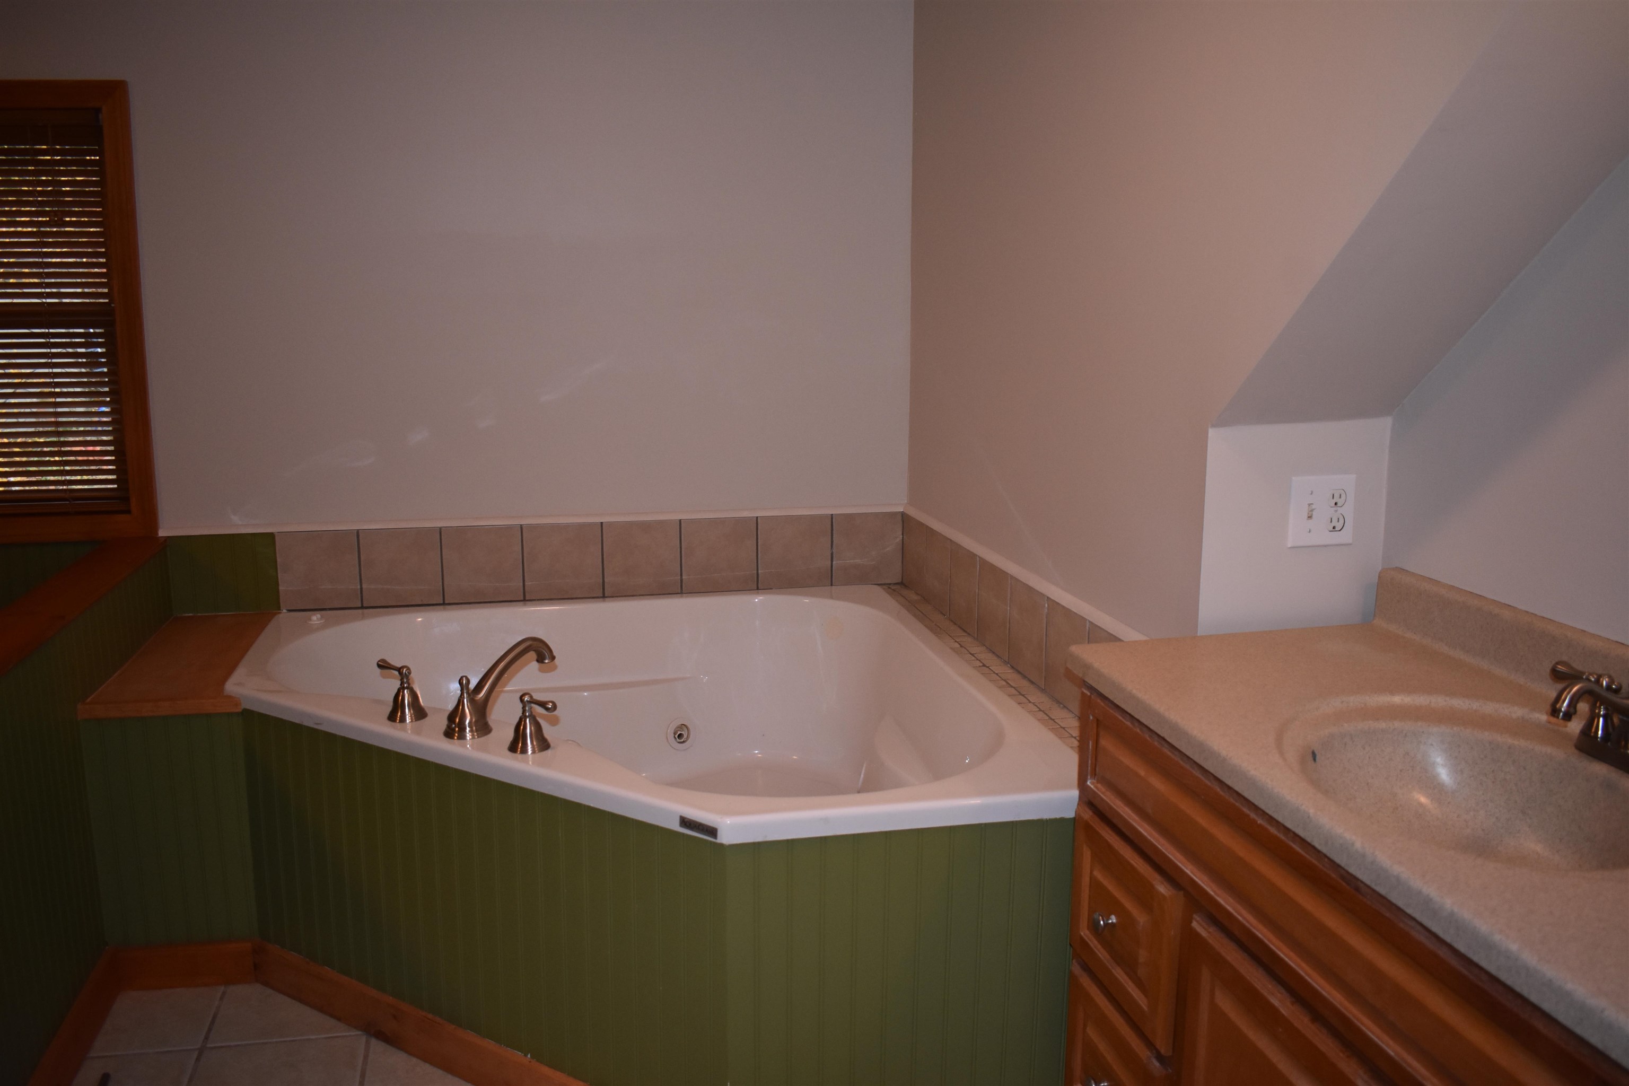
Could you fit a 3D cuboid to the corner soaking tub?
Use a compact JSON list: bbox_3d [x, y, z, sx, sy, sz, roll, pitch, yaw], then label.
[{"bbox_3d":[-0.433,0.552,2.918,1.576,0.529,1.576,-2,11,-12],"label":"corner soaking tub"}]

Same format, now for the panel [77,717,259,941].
[{"bbox_3d":[-1.318,0.586,2.791,0.299,0.497,0.012,-2,11,-12],"label":"panel"}]

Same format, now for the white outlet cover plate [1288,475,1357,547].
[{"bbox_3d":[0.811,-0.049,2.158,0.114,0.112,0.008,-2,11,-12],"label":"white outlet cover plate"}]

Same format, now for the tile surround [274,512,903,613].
[{"bbox_3d":[-0.560,0.044,3.624,1.655,0.201,0.015,-2,11,-12],"label":"tile surround"}]

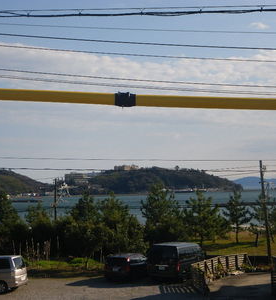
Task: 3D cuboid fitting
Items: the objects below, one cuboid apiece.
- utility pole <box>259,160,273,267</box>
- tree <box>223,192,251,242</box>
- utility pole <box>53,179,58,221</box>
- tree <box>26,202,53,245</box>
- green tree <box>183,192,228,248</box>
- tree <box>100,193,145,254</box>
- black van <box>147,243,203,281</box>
[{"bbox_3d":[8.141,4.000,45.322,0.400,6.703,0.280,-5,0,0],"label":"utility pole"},{"bbox_3d":[9.003,6.077,65.268,2.728,4.765,2.728,-1,-3,0],"label":"tree"},{"bbox_3d":[-11.197,7.284,97.807,0.400,6.782,0.300,-1,-3,0],"label":"utility pole"},{"bbox_3d":[-8.530,6.561,61.888,2.156,4.045,2.156,-1,-3,0],"label":"tree"},{"bbox_3d":[5.581,5.799,59.826,3.583,4.824,3.583,-1,-3,0],"label":"green tree"},{"bbox_3d":[-1.377,5.650,54.754,3.354,4.795,3.354,-1,-3,0],"label":"tree"},{"bbox_3d":[2.409,6.195,40.229,1.790,1.920,4.720,-3,-4,25],"label":"black van"}]

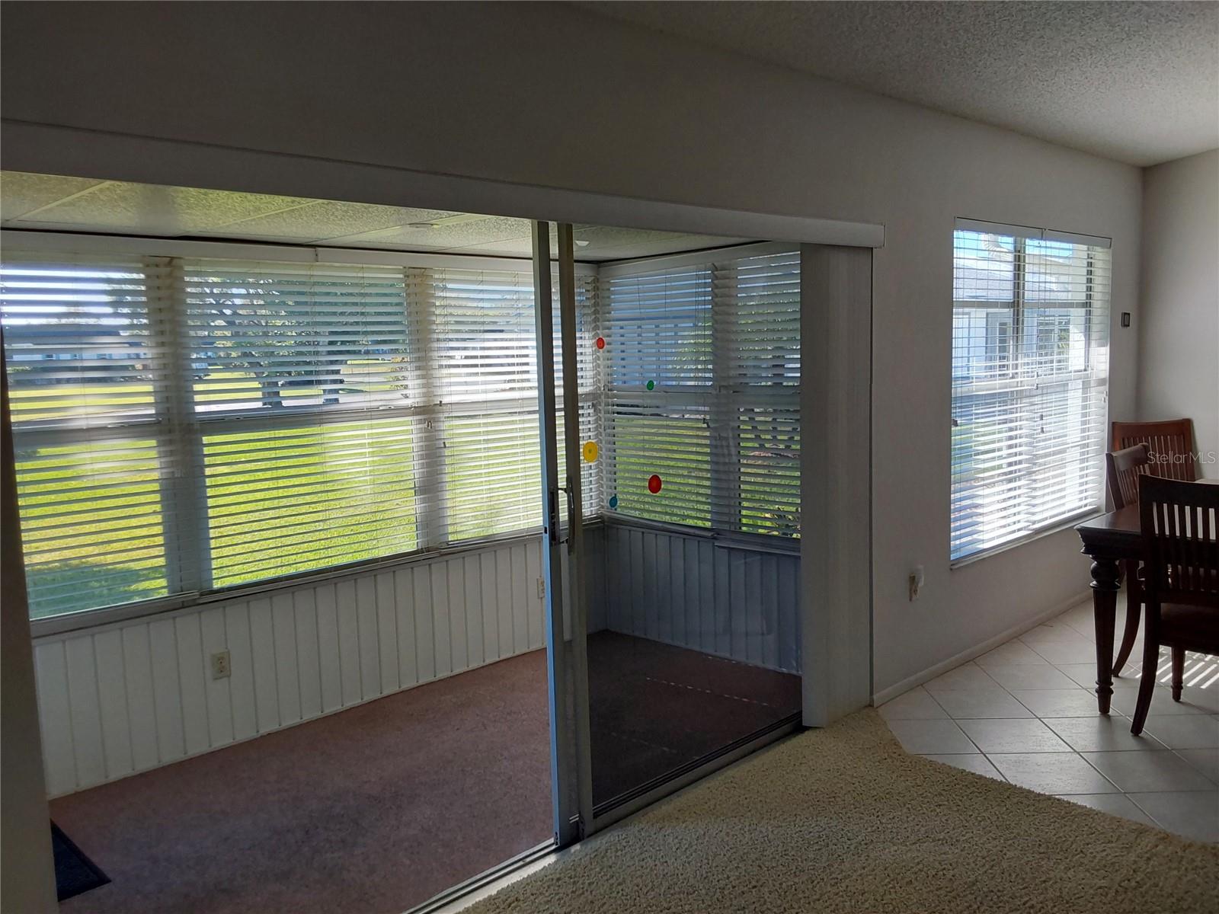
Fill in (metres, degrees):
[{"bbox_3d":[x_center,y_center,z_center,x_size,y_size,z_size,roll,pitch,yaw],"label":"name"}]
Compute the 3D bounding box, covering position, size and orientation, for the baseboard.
[{"bbox_3d":[2.087,0.877,4.983,2.700,0.066,0.015,-8,9,-43],"label":"baseboard"}]

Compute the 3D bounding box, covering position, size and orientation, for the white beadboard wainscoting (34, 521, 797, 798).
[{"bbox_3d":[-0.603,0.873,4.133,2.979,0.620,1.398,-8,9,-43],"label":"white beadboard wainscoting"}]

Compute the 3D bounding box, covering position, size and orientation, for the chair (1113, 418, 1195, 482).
[{"bbox_3d":[3.085,0.343,5.256,0.490,1.000,0.580,-3,7,-12],"label":"chair"}]

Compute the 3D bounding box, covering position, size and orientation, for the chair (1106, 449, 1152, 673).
[{"bbox_3d":[2.573,0.468,4.351,0.480,0.990,0.580,-8,9,-43],"label":"chair"}]

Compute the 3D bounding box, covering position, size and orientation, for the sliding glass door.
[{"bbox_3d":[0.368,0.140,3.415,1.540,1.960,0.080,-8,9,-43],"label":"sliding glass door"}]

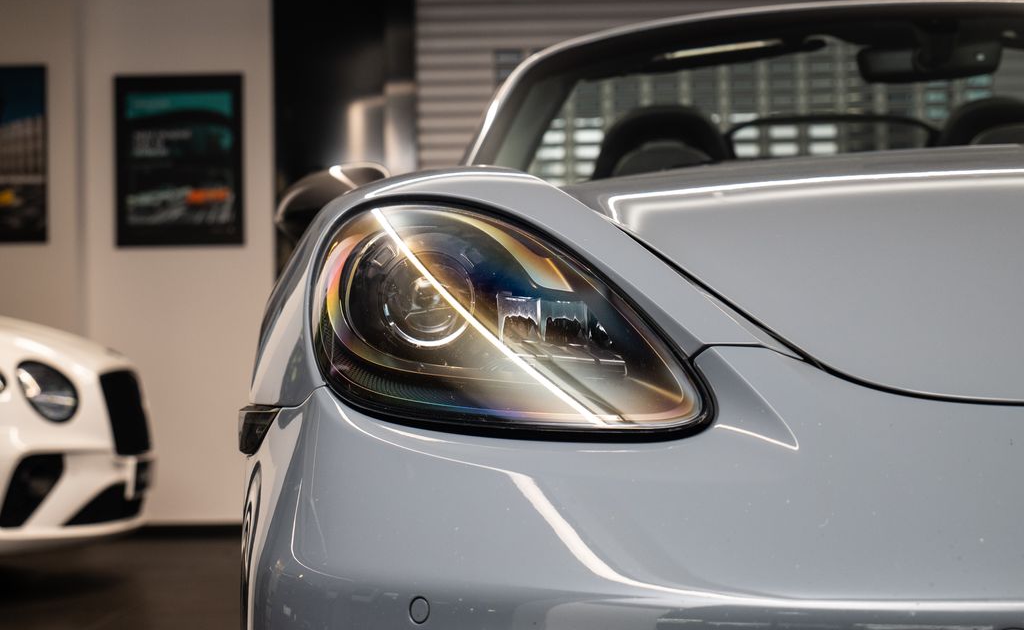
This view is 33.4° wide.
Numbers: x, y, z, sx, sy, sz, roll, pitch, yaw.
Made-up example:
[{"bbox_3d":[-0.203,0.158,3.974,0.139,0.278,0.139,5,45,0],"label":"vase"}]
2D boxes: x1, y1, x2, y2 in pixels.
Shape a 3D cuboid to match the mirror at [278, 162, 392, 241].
[{"bbox_3d":[-0.245,-0.146,2.470,0.205,0.145,0.120,-1,-2,6],"label":"mirror"}]

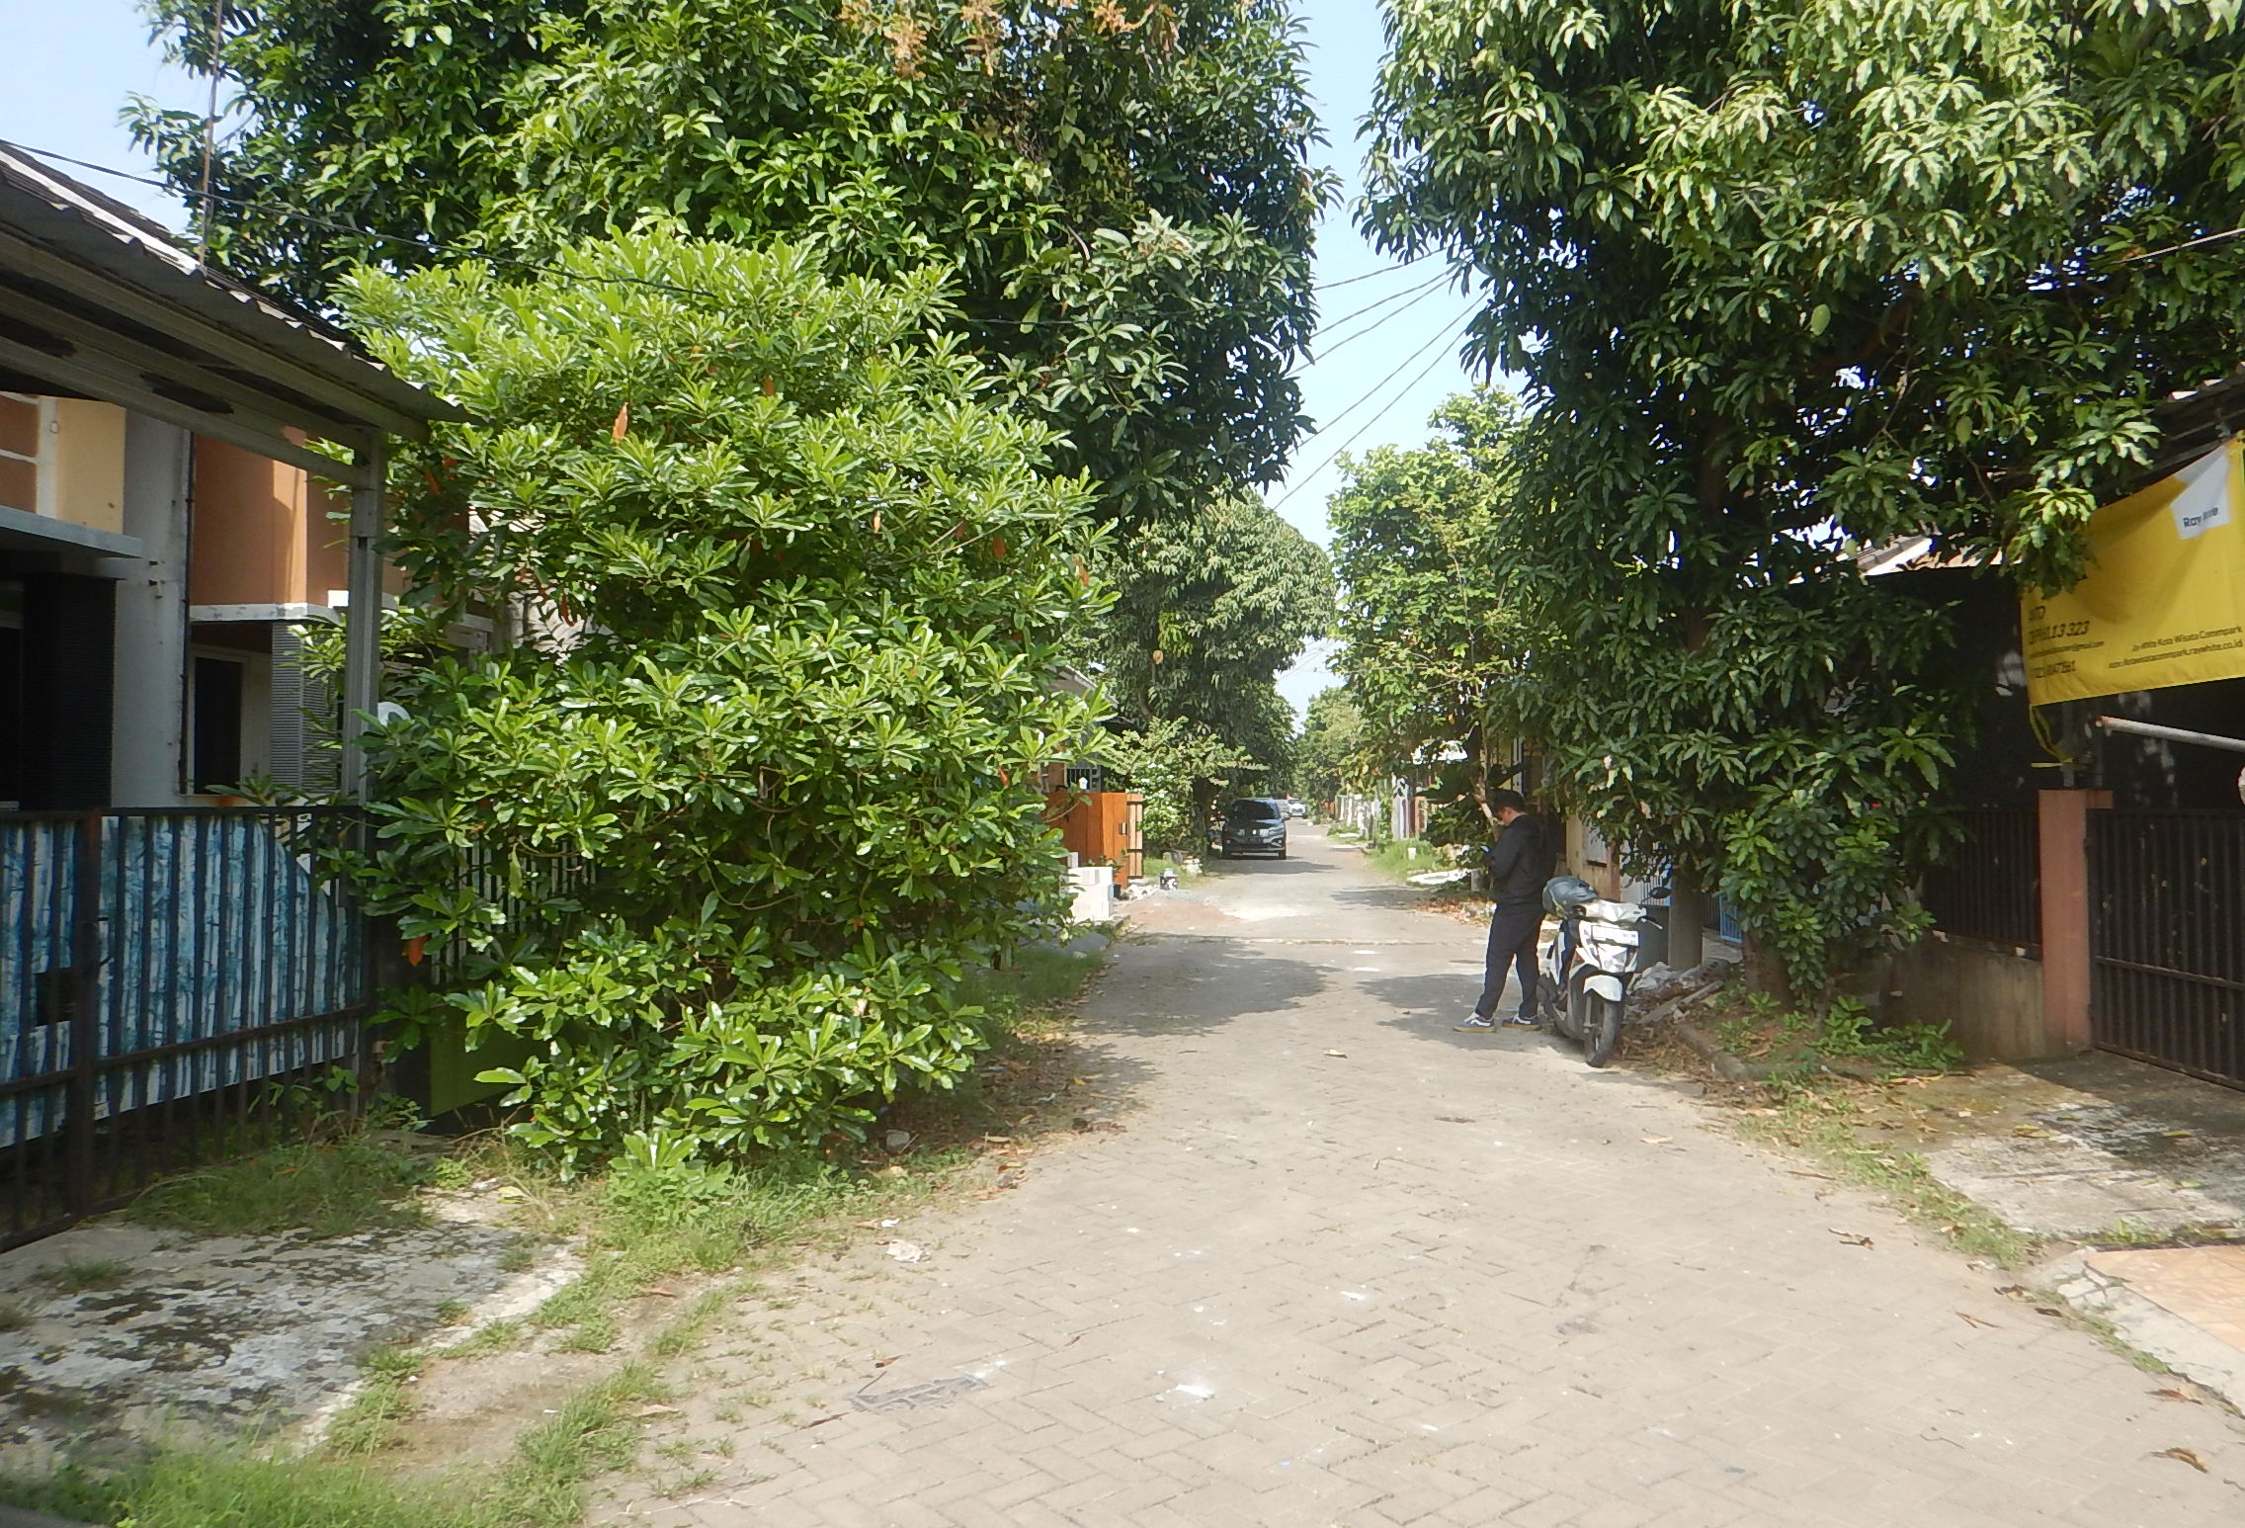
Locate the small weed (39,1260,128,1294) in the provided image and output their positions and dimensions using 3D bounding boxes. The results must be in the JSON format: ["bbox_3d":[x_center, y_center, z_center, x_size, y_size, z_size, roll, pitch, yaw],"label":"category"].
[{"bbox_3d":[-3.320,1.635,4.970,0.290,0.065,0.190,0,-1,6],"label":"small weed"}]

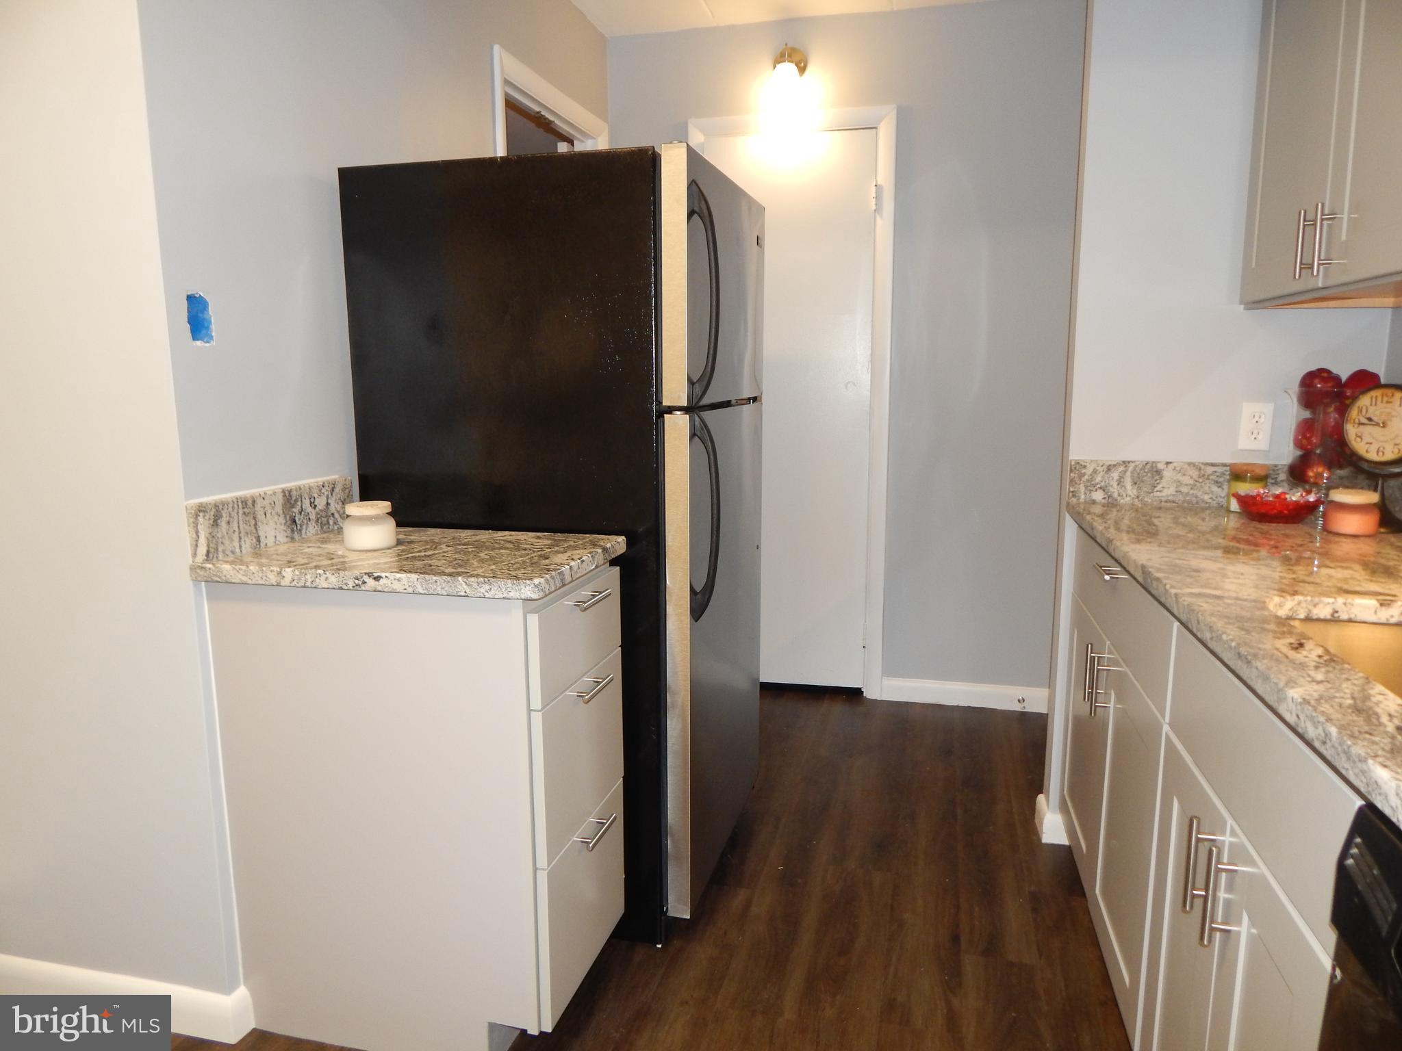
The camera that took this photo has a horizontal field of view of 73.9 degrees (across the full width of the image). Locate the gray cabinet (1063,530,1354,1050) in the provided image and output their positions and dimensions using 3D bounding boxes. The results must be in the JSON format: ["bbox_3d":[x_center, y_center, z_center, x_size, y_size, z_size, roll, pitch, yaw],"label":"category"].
[{"bbox_3d":[1.058,0.534,1.543,0.640,0.870,1.610,2,9,14],"label":"gray cabinet"}]

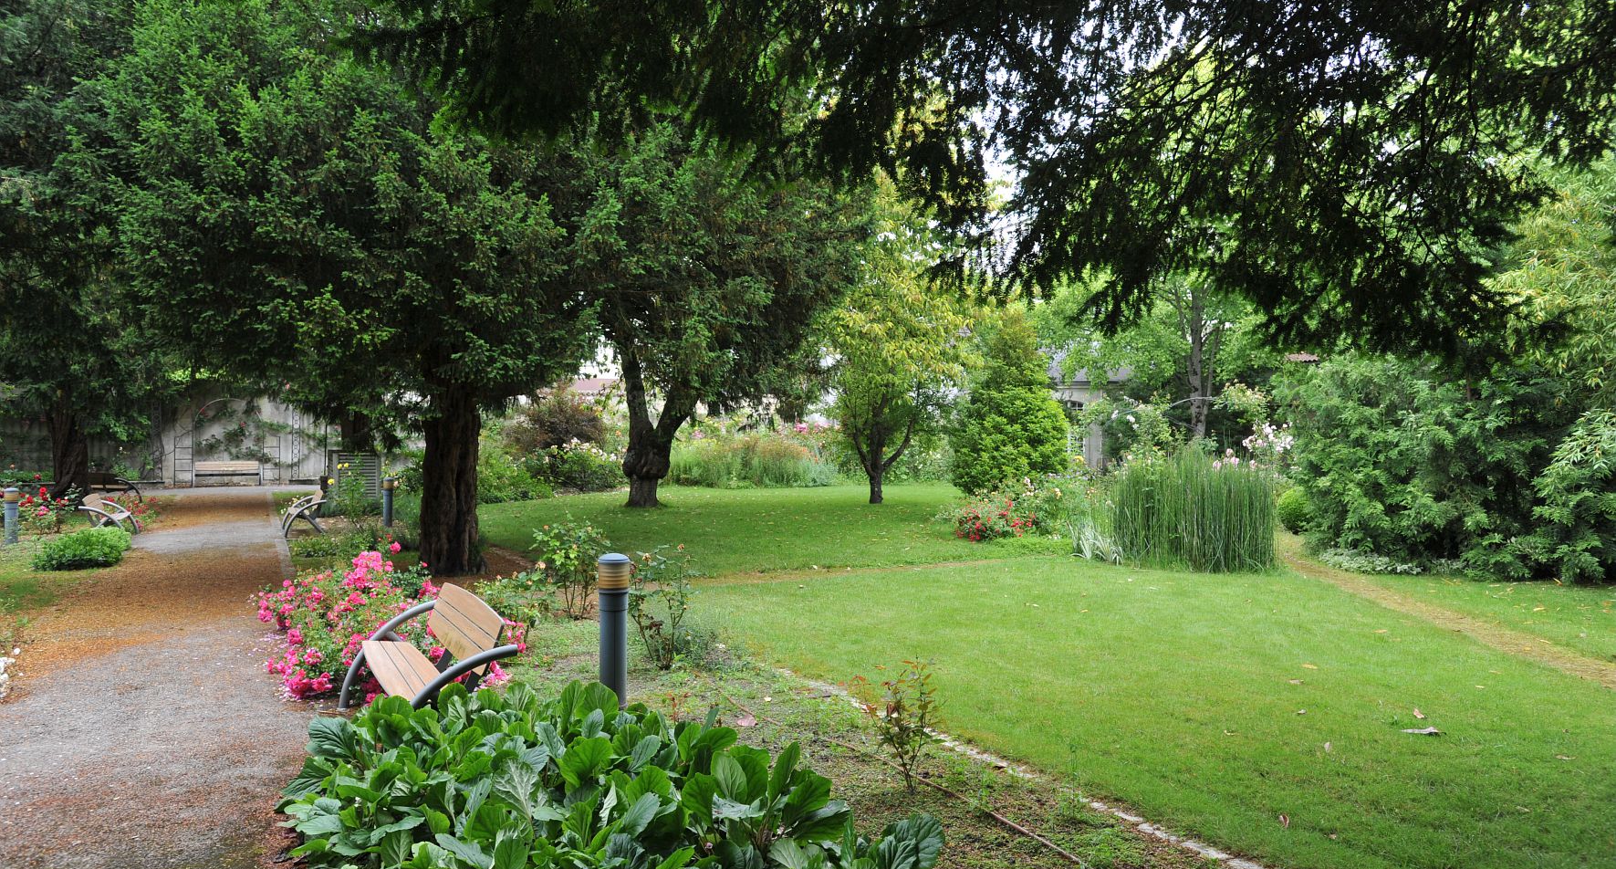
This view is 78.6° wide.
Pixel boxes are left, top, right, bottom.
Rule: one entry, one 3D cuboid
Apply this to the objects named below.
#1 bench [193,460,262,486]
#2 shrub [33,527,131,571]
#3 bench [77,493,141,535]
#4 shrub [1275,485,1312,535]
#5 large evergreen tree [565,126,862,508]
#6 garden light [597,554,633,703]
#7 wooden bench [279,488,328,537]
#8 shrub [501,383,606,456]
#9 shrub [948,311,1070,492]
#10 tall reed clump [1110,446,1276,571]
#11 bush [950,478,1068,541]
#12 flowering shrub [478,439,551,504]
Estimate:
[{"bbox_3d":[-18.399,1.237,31.304,1.850,0.790,0.700,0,-1,-29],"label":"bench"},{"bbox_3d":[-10.198,1.555,13.902,1.080,0.480,1.300,0,-1,-29],"label":"shrub"},{"bbox_3d":[-12.180,1.430,17.234,0.700,0.790,1.850,0,-1,-29],"label":"bench"},{"bbox_3d":[9.194,1.407,18.504,0.760,0.860,0.760,0,-1,0],"label":"shrub"},{"bbox_3d":[-2.383,-3.125,25.045,7.500,9.900,7.300,0,-1,0],"label":"large evergreen tree"},{"bbox_3d":[-1.210,1.235,6.170,0.195,1.000,0.195,0,-1,0],"label":"garden light"},{"bbox_3d":[-9.450,1.470,18.500,0.750,0.800,1.700,0,-1,-29],"label":"wooden bench"},{"bbox_3d":[-8.764,0.076,34.015,3.500,3.300,3.200,0,-1,0],"label":"shrub"},{"bbox_3d":[5.820,-0.850,28.300,3.400,5.500,3.400,0,-1,0],"label":"shrub"},{"bbox_3d":[5.400,1.000,13.850,2.250,1.620,1.700,0,-1,0],"label":"tall reed clump"},{"bbox_3d":[3.650,1.307,18.005,2.100,1.050,1.600,0,-1,0],"label":"bush"},{"bbox_3d":[-8.250,1.020,27.500,2.300,1.750,1.900,0,-1,0],"label":"flowering shrub"}]

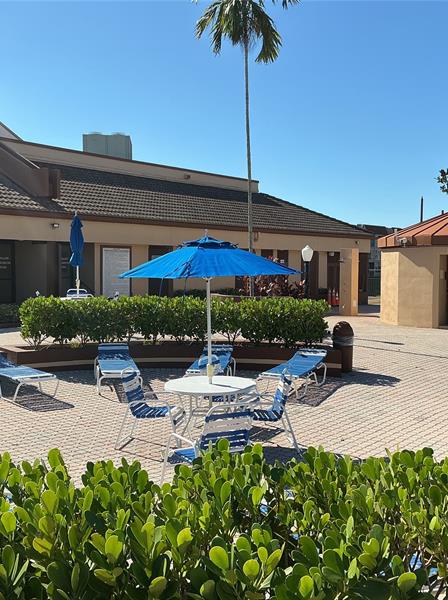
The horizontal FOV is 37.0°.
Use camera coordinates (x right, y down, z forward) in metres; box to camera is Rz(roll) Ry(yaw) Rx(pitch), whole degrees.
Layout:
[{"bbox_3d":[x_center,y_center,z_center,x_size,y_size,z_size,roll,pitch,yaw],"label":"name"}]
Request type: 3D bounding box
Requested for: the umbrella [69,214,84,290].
[{"bbox_3d":[-3.309,-0.660,15.087,0.380,2.600,0.380,0,3,0],"label":"umbrella"}]

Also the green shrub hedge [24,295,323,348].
[{"bbox_3d":[-0.986,0.395,13.089,6.100,0.980,1.250,0,3,0],"label":"green shrub hedge"}]

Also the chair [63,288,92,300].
[{"bbox_3d":[-3.394,0.203,15.632,0.580,0.880,0.650,0,3,-12],"label":"chair"}]

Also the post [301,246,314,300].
[{"bbox_3d":[2.295,-0.286,18.510,0.350,2.460,0.350,0,3,0],"label":"post"}]

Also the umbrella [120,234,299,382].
[{"bbox_3d":[-0.174,0.444,7.784,2.100,2.400,2.100,0,3,0],"label":"umbrella"}]

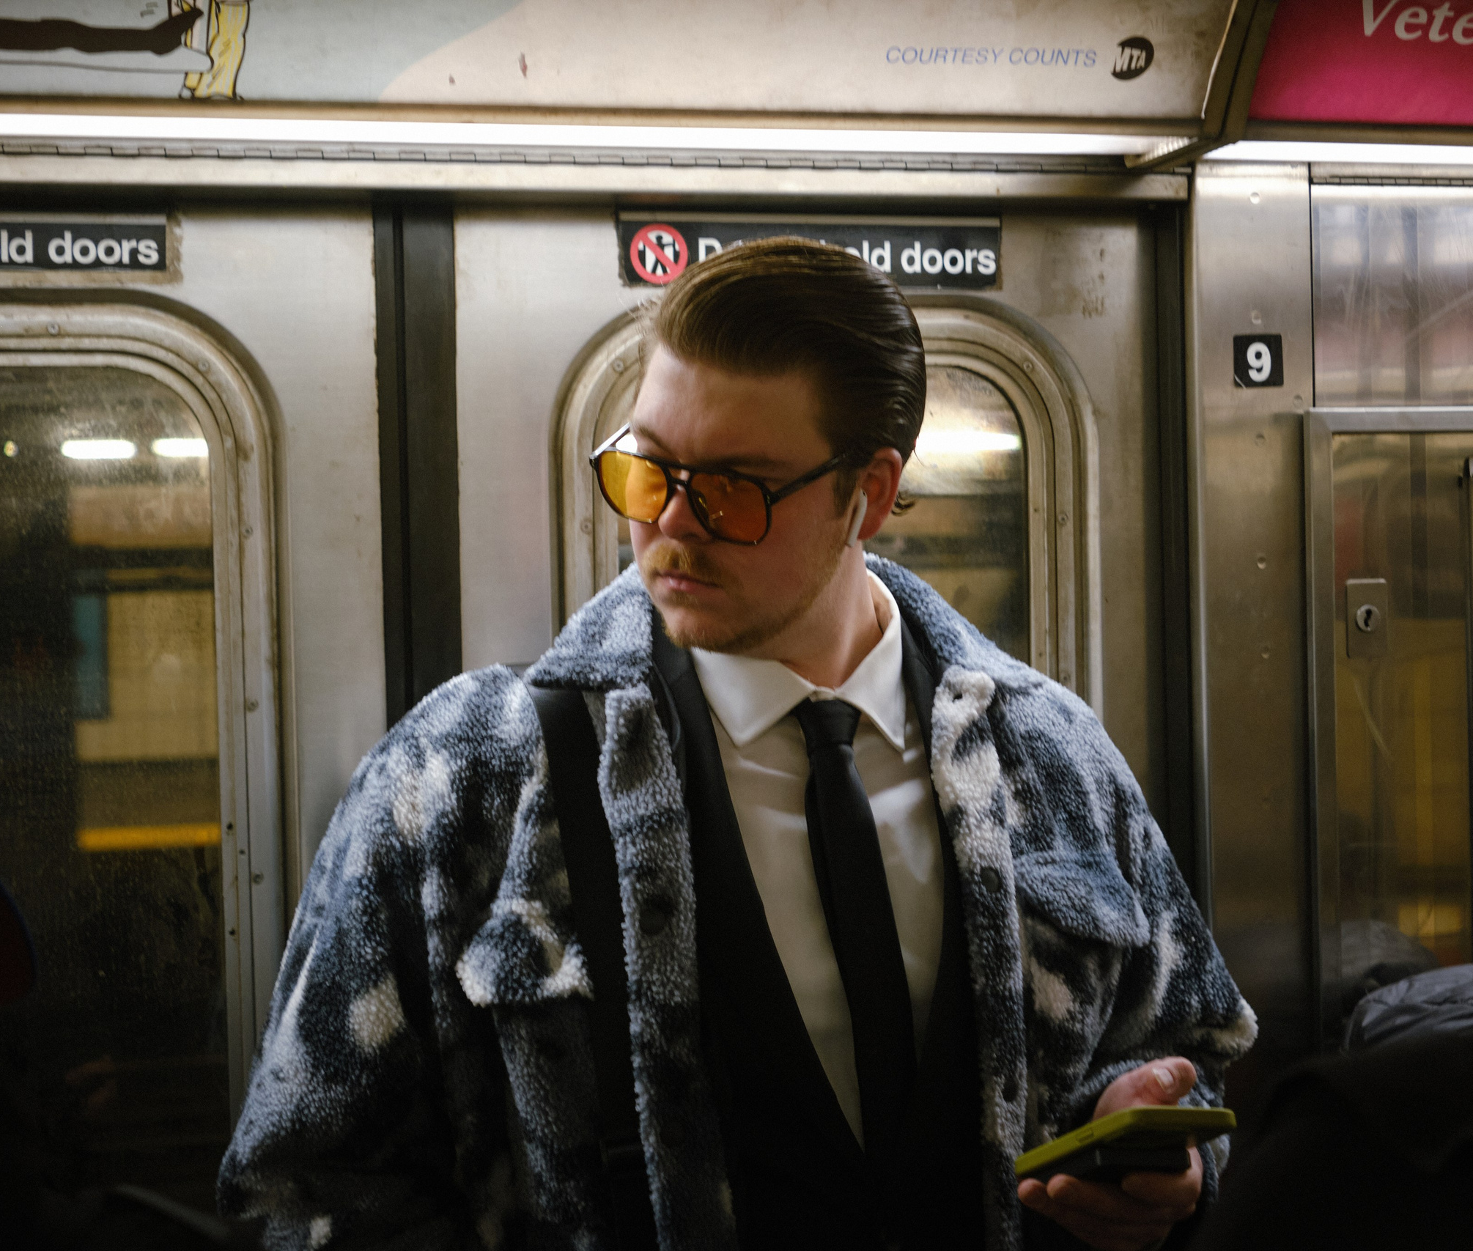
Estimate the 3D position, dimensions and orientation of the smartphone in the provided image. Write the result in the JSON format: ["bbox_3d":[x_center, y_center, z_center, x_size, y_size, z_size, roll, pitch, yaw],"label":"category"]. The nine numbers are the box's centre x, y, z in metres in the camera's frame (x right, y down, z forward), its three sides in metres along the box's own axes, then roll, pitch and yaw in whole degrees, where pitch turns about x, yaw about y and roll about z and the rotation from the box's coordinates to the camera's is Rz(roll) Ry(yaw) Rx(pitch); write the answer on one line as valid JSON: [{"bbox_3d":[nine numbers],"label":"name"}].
[{"bbox_3d":[0.230,0.310,1.274,0.075,0.013,0.151,4,-25,-16],"label":"smartphone"}]

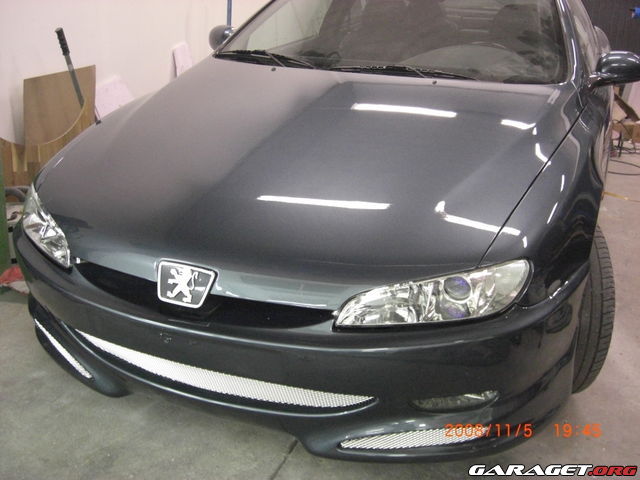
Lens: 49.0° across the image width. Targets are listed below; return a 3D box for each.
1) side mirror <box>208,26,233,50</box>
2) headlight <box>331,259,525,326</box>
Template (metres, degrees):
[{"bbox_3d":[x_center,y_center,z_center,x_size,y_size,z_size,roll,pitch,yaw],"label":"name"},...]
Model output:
[{"bbox_3d":[-0.435,-0.934,3.287,0.185,0.130,0.110,10,25,21],"label":"side mirror"},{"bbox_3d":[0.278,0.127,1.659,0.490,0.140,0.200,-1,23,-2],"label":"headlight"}]

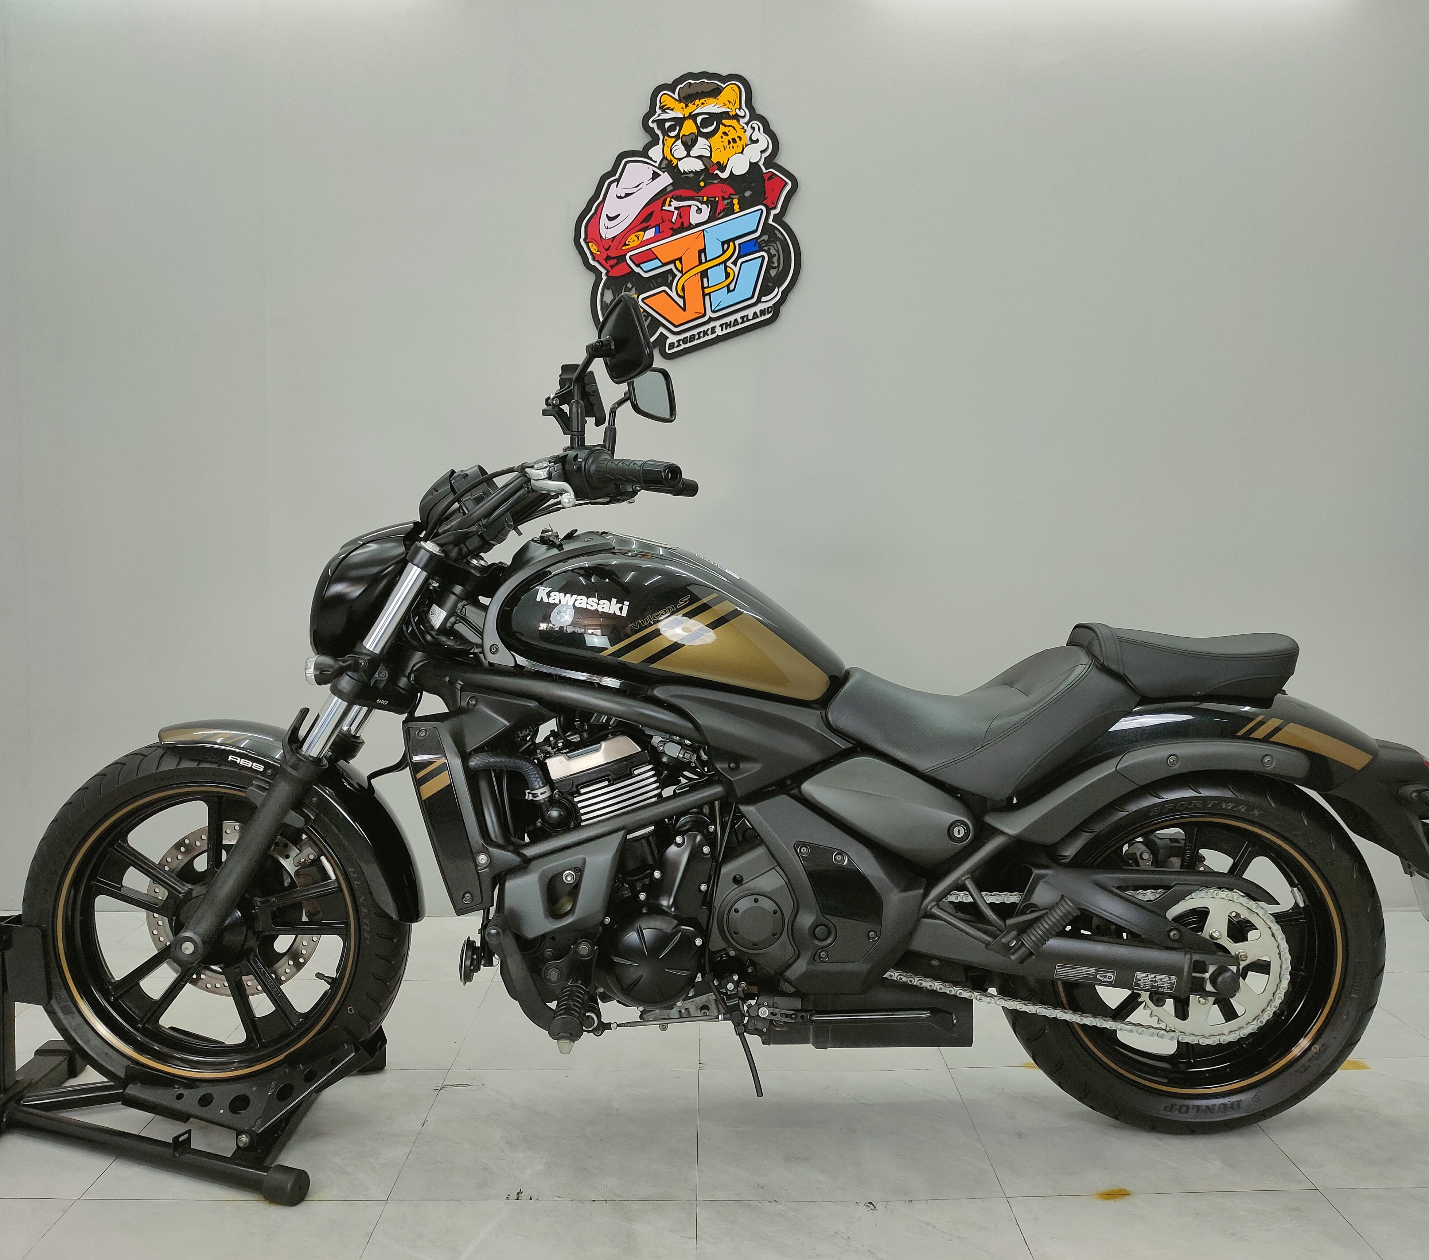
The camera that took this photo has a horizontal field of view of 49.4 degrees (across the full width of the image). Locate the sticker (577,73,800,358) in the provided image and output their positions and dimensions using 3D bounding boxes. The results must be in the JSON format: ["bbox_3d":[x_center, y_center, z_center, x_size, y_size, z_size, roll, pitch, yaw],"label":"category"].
[{"bbox_3d":[-0.066,-1.010,3.790,0.546,0.684,0.025,0,5,0],"label":"sticker"}]

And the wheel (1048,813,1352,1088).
[{"bbox_3d":[0.759,0.509,2.515,0.462,0.462,0.140,0,5,0],"label":"wheel"}]

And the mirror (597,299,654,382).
[{"bbox_3d":[-0.117,-0.381,2.050,0.055,0.115,0.155,-2,5,-23],"label":"mirror"}]

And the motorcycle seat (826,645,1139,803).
[{"bbox_3d":[0.415,0.145,2.475,0.470,0.235,0.310,0,5,0],"label":"motorcycle seat"}]

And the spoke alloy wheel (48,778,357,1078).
[{"bbox_3d":[-0.806,0.482,2.515,0.485,0.485,0.110,0,5,0],"label":"spoke alloy wheel"}]

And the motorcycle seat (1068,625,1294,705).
[{"bbox_3d":[0.727,0.052,2.475,0.350,0.120,0.235,0,5,0],"label":"motorcycle seat"}]

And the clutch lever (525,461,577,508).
[{"bbox_3d":[-0.225,-0.199,2.130,0.045,0.060,0.165,-2,5,-23],"label":"clutch lever"}]

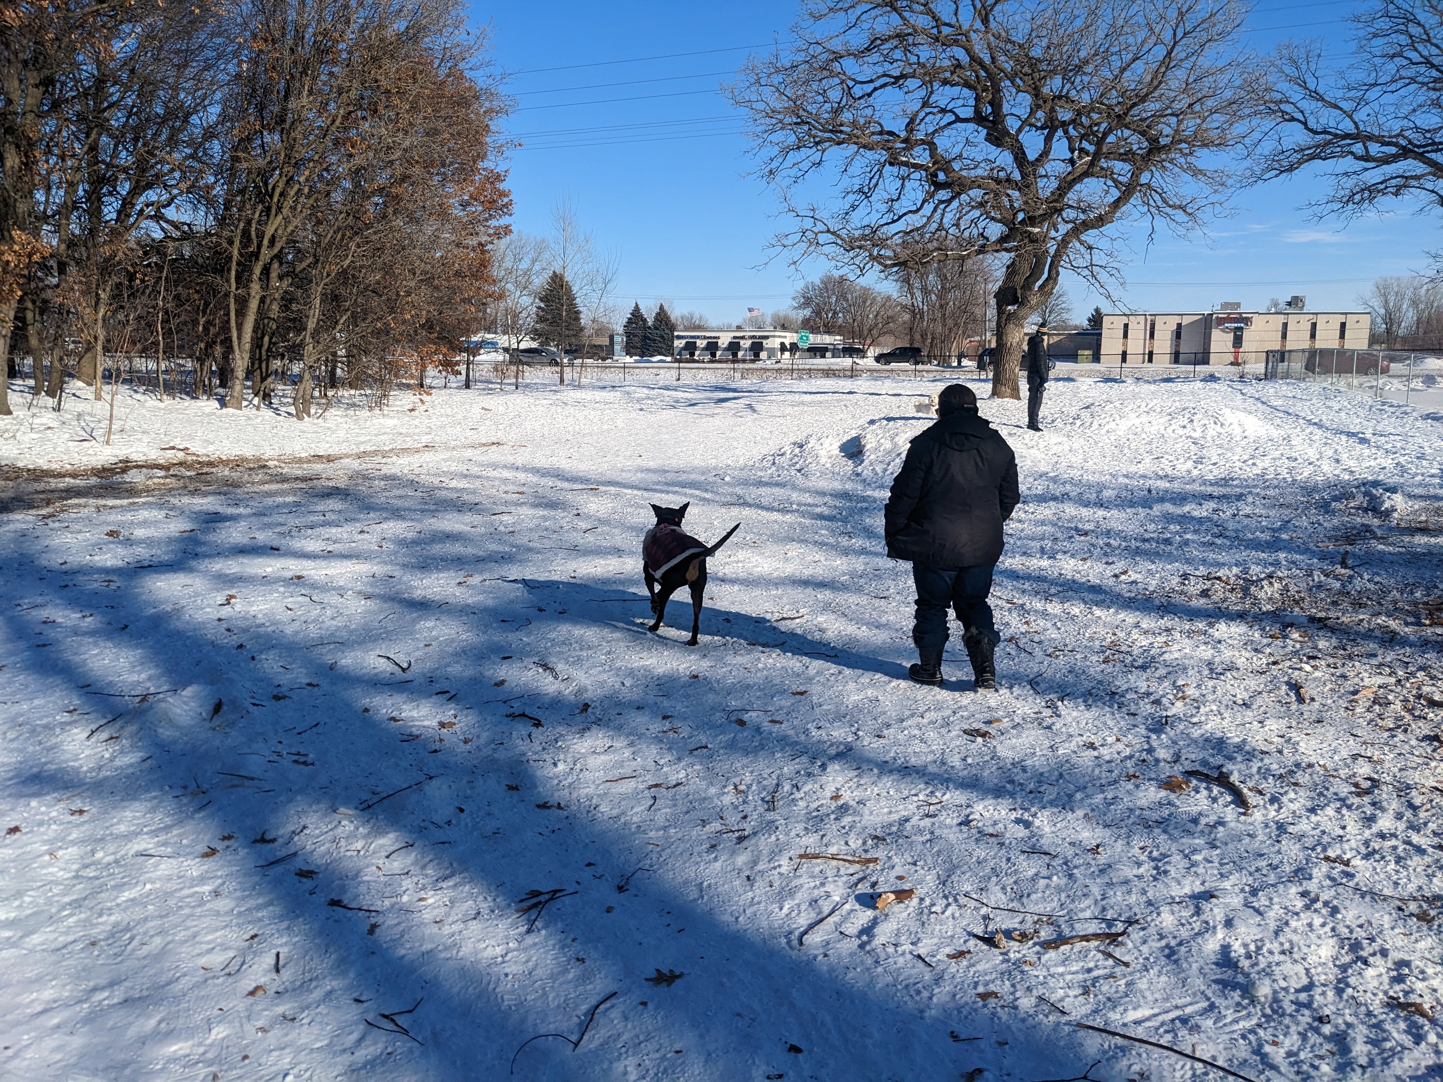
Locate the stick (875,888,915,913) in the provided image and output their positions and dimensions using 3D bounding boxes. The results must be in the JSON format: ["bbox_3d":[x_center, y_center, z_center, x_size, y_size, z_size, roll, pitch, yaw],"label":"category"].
[{"bbox_3d":[0.541,1.119,3.517,0.125,0.045,0.055,0,10,0],"label":"stick"}]

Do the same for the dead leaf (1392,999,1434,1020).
[{"bbox_3d":[1.796,1.213,2.921,0.105,0.025,0.060,0,10,0],"label":"dead leaf"}]

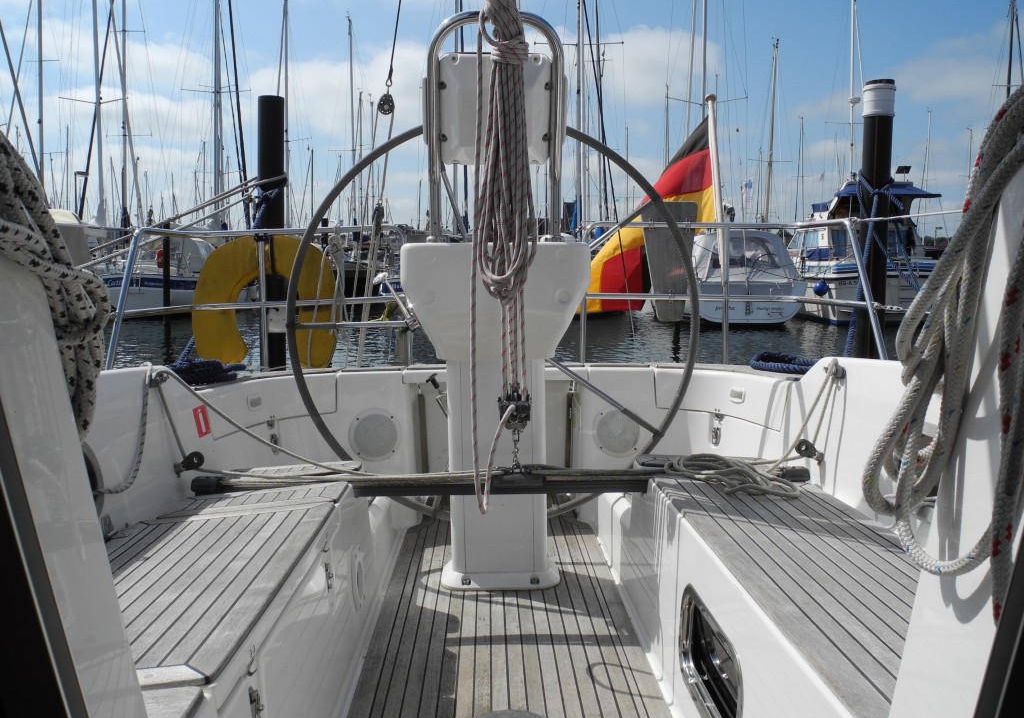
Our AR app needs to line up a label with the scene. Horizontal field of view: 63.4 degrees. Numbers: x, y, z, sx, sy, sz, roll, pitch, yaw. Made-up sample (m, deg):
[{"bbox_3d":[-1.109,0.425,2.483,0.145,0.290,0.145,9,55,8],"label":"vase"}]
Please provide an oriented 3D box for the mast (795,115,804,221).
[{"bbox_3d":[22.836,-14.008,65.000,0.170,10.000,0.170,0,7,0],"label":"mast"}]

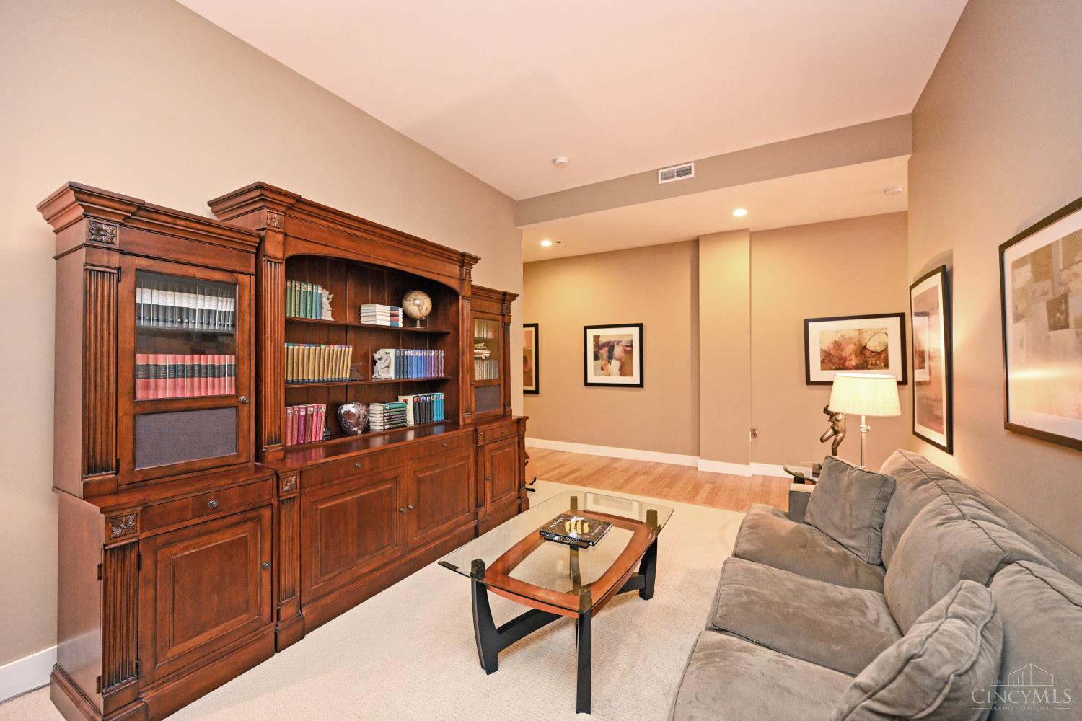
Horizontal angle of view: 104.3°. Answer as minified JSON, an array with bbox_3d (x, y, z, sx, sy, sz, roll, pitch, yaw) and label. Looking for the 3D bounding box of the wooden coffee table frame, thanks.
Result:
[{"bbox_3d":[0.175,1.109,2.099,0.567,0.483,1.026,0,0,30],"label":"wooden coffee table frame"}]

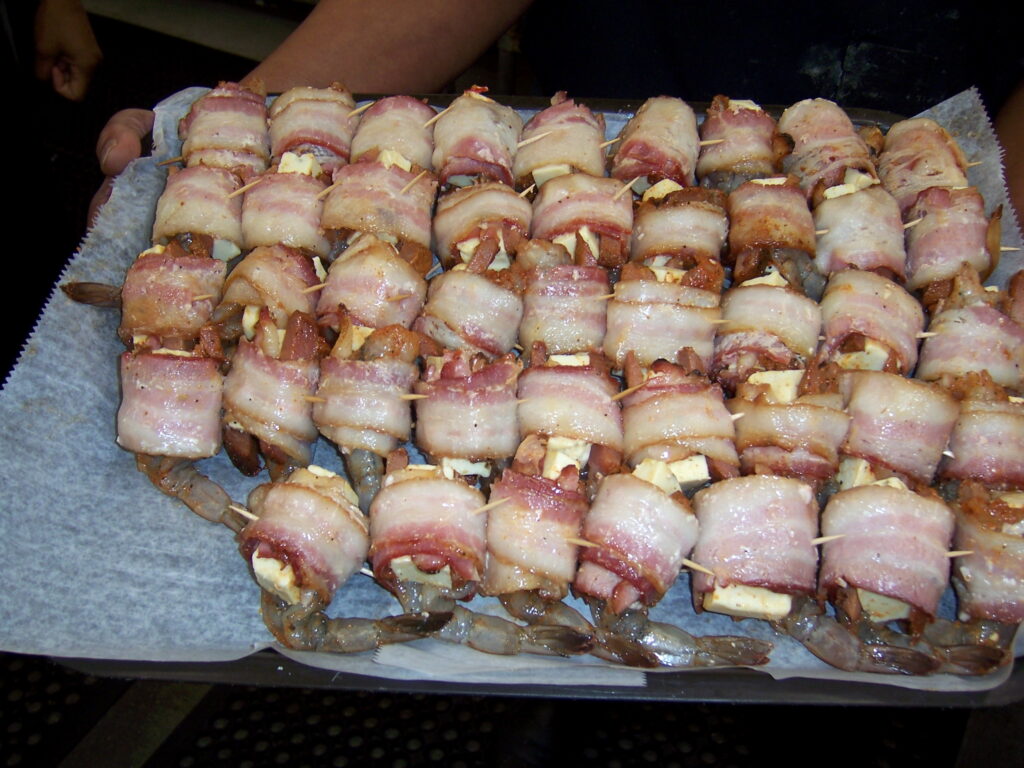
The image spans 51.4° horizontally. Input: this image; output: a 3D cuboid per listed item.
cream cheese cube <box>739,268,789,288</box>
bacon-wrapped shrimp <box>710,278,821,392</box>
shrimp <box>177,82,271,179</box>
[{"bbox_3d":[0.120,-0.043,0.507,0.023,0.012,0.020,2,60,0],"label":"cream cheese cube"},{"bbox_3d":[0.119,-0.019,0.502,0.047,0.036,0.046,9,60,4],"label":"bacon-wrapped shrimp"},{"bbox_3d":[-0.151,-0.132,0.563,0.044,0.035,0.044,-5,60,-4],"label":"shrimp"}]

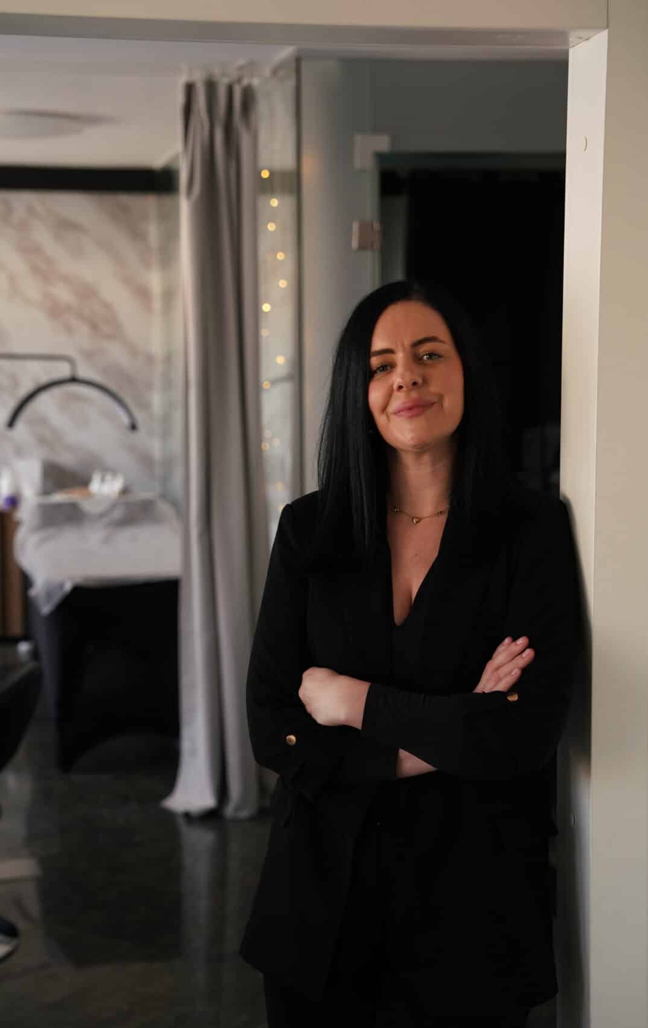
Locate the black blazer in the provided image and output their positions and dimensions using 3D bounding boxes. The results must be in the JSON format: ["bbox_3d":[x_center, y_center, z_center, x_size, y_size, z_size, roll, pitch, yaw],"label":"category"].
[{"bbox_3d":[0.115,0.295,2.230,0.440,0.675,0.320,3,8,13],"label":"black blazer"}]

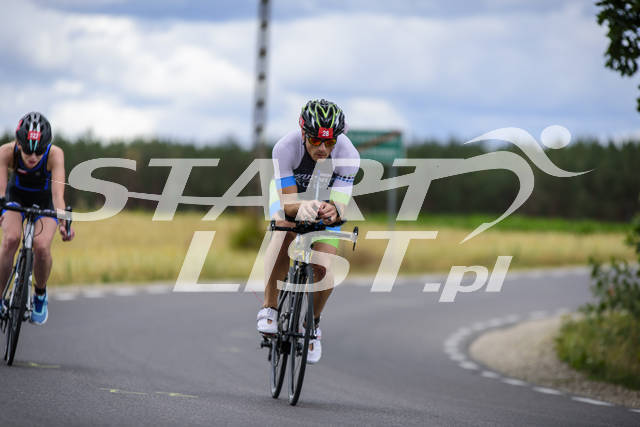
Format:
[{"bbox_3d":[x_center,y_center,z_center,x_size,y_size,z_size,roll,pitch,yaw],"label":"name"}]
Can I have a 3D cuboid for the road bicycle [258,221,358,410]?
[{"bbox_3d":[-0.121,0.444,17.283,0.430,0.940,1.655,6,-1,-5],"label":"road bicycle"}]

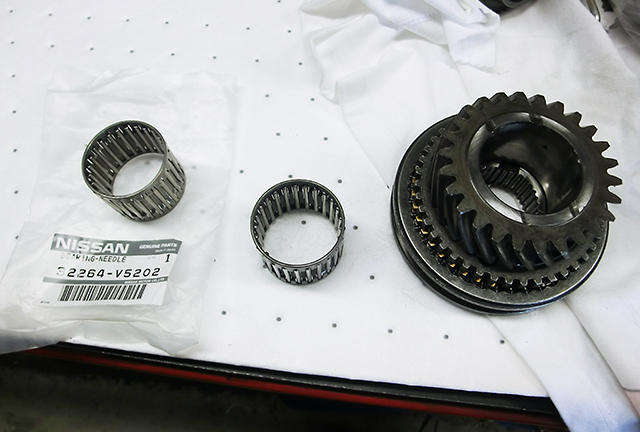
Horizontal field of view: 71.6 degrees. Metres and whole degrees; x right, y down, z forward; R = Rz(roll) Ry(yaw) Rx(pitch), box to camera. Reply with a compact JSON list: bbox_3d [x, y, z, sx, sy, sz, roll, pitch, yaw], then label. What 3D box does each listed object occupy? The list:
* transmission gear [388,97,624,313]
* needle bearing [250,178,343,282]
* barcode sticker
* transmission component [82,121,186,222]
[{"bbox_3d":[0.086,-0.010,0.205,0.102,0.052,0.102,0,68,1],"label":"transmission gear"},{"bbox_3d":[-0.009,0.008,0.211,0.042,0.031,0.042,0,68,1],"label":"needle bearing"},{"bbox_3d":[-0.103,0.027,0.217,0.064,0.003,0.035,1,65,4],"label":"barcode sticker"},{"bbox_3d":[-0.095,-0.022,0.230,0.042,0.031,0.042,0,69,1],"label":"transmission component"}]

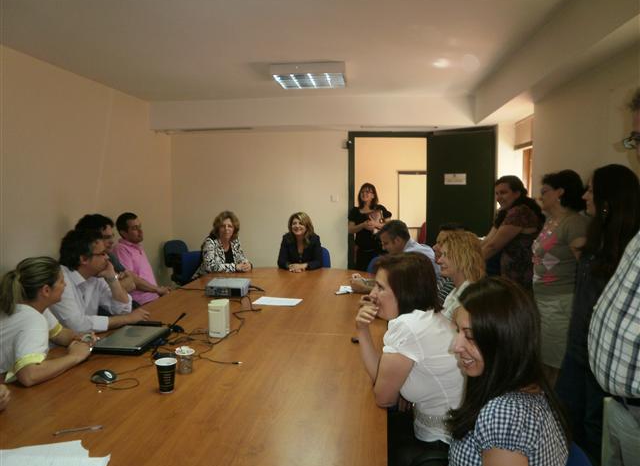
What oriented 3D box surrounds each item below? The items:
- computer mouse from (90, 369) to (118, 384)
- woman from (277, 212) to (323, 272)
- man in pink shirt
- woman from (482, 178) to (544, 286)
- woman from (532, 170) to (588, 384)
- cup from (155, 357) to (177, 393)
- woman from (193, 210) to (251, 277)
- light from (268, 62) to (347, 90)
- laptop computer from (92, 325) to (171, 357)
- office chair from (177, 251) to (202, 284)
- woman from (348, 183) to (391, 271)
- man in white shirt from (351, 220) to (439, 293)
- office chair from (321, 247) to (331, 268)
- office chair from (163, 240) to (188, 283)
[{"bbox_3d":[-0.904,0.594,2.010,0.112,0.038,0.064,-3,6,-28],"label":"computer mouse"},{"bbox_3d":[-0.206,0.444,4.801,0.490,1.290,0.680,0,5,3],"label":"woman"},{"bbox_3d":[-1.280,0.503,3.741,0.800,1.340,0.520,1,5,14],"label":"man in pink shirt"},{"bbox_3d":[1.270,0.404,3.401,0.520,1.600,0.480,0,5,-3],"label":"woman"},{"bbox_3d":[1.438,0.456,2.880,0.310,1.630,0.450,0,5,1],"label":"woman"},{"bbox_3d":[-0.605,0.565,1.895,0.086,0.117,0.086,0,5,0],"label":"cup"},{"bbox_3d":[-0.908,0.461,4.572,0.520,1.300,0.680,-3,6,-25],"label":"woman"},{"bbox_3d":[-0.074,-1.417,4.356,0.610,0.090,0.610,1,5,7],"label":"light"},{"bbox_3d":[-0.940,0.533,2.418,0.250,0.040,0.360,0,5,5],"label":"laptop computer"},{"bbox_3d":[-1.120,0.634,4.727,0.570,0.910,0.580,-2,6,-21],"label":"office chair"},{"bbox_3d":[0.545,0.232,5.393,0.470,1.580,0.350,1,5,6],"label":"woman"},{"bbox_3d":[0.620,0.533,3.744,0.820,1.280,0.520,0,5,0],"label":"man in white shirt"},{"bbox_3d":[-0.144,0.616,5.053,0.560,0.900,0.580,1,5,6],"label":"office chair"},{"bbox_3d":[-1.380,0.573,5.073,0.600,0.960,0.600,-2,6,-22],"label":"office chair"}]

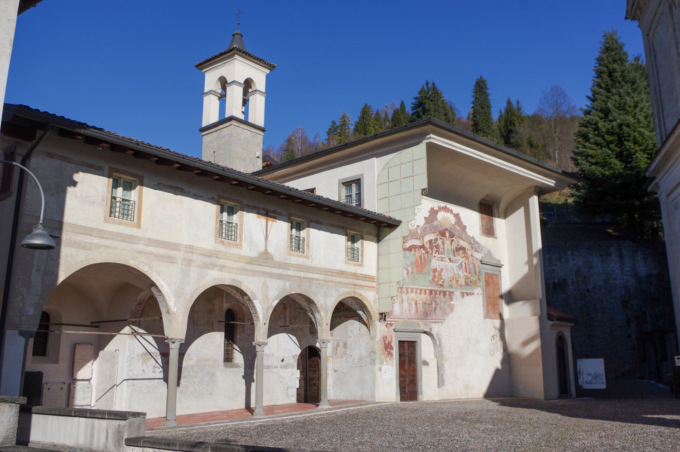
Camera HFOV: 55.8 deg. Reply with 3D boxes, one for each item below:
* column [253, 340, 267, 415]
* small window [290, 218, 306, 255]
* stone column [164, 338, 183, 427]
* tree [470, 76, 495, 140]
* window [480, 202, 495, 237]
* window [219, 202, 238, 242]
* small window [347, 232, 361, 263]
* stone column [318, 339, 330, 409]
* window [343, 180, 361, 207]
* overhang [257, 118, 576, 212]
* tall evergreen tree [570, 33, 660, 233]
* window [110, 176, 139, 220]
[{"bbox_3d":[-2.912,5.559,23.312,0.370,2.610,0.370,-12,-17,40],"label":"column"},{"bbox_3d":[-1.737,0.435,25.769,0.200,1.360,0.830,-12,-17,40],"label":"small window"},{"bbox_3d":[-5.349,5.018,20.590,0.380,2.710,0.380,-12,-17,40],"label":"stone column"},{"bbox_3d":[23.666,-18.189,106.930,3.500,14.610,3.500,0,-13,0],"label":"tree"},{"bbox_3d":[7.943,-0.337,34.724,0.160,1.820,1.220,-12,-17,44],"label":"window"},{"bbox_3d":[-3.773,-0.145,21.667,0.160,1.300,0.860,-10,-16,39],"label":"window"},{"bbox_3d":[0.561,0.902,26.723,0.160,1.300,0.860,-10,-16,39],"label":"small window"},{"bbox_3d":[-0.589,5.645,24.522,0.380,2.500,0.380,-10,-16,39],"label":"stone column"},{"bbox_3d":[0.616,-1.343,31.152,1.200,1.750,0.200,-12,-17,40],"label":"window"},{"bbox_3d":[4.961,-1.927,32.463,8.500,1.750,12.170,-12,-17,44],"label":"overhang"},{"bbox_3d":[26.403,-8.978,60.610,8.500,20.760,8.500,0,-13,0],"label":"tall evergreen tree"},{"bbox_3d":[-6.309,-0.807,18.718,0.160,1.300,0.860,-10,-16,39],"label":"window"}]

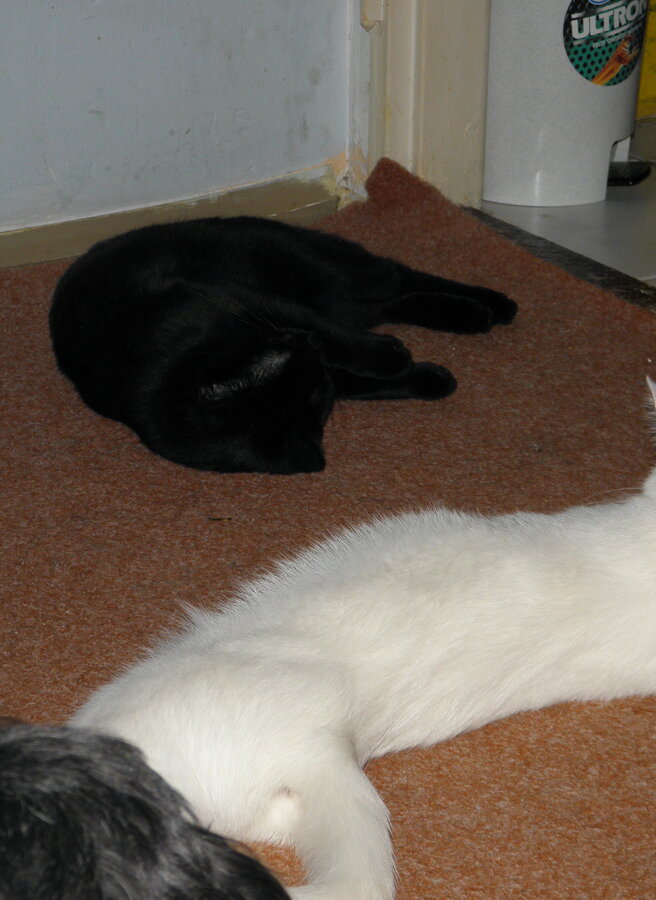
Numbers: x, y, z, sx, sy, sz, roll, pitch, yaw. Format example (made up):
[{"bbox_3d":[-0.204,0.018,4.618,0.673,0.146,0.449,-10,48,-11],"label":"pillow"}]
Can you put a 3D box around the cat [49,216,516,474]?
[{"bbox_3d":[-0.039,-0.093,1.718,0.352,0.115,0.398,2,22,5],"label":"cat"}]

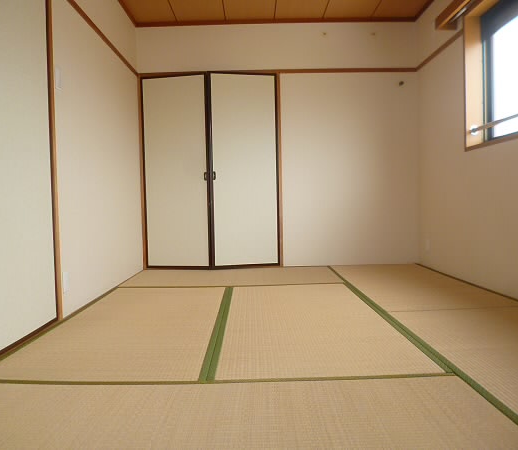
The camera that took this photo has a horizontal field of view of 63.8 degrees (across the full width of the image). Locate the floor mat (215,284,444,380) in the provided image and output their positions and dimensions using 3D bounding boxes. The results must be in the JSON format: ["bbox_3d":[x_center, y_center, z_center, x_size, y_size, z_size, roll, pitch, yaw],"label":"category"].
[{"bbox_3d":[0.245,0.500,2.318,0.827,0.028,1.666,-1,3,-1],"label":"floor mat"}]

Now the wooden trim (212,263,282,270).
[{"bbox_3d":[-0.114,0.394,3.905,0.656,0.035,0.040,-1,3,-6],"label":"wooden trim"}]

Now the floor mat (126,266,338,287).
[{"bbox_3d":[-0.199,0.439,3.544,1.740,0.028,0.802,-1,3,-1],"label":"floor mat"}]

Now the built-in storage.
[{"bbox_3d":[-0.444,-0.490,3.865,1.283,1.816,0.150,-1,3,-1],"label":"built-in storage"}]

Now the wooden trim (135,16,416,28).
[{"bbox_3d":[0.169,-1.844,3.810,2.572,0.055,0.045,-1,3,-1],"label":"wooden trim"}]

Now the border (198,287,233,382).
[{"bbox_3d":[-0.198,0.503,2.312,0.060,0.012,1.666,-1,3,-1],"label":"border"}]

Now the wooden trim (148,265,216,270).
[{"bbox_3d":[-0.755,0.406,3.896,0.627,0.035,0.040,-1,3,5],"label":"wooden trim"}]

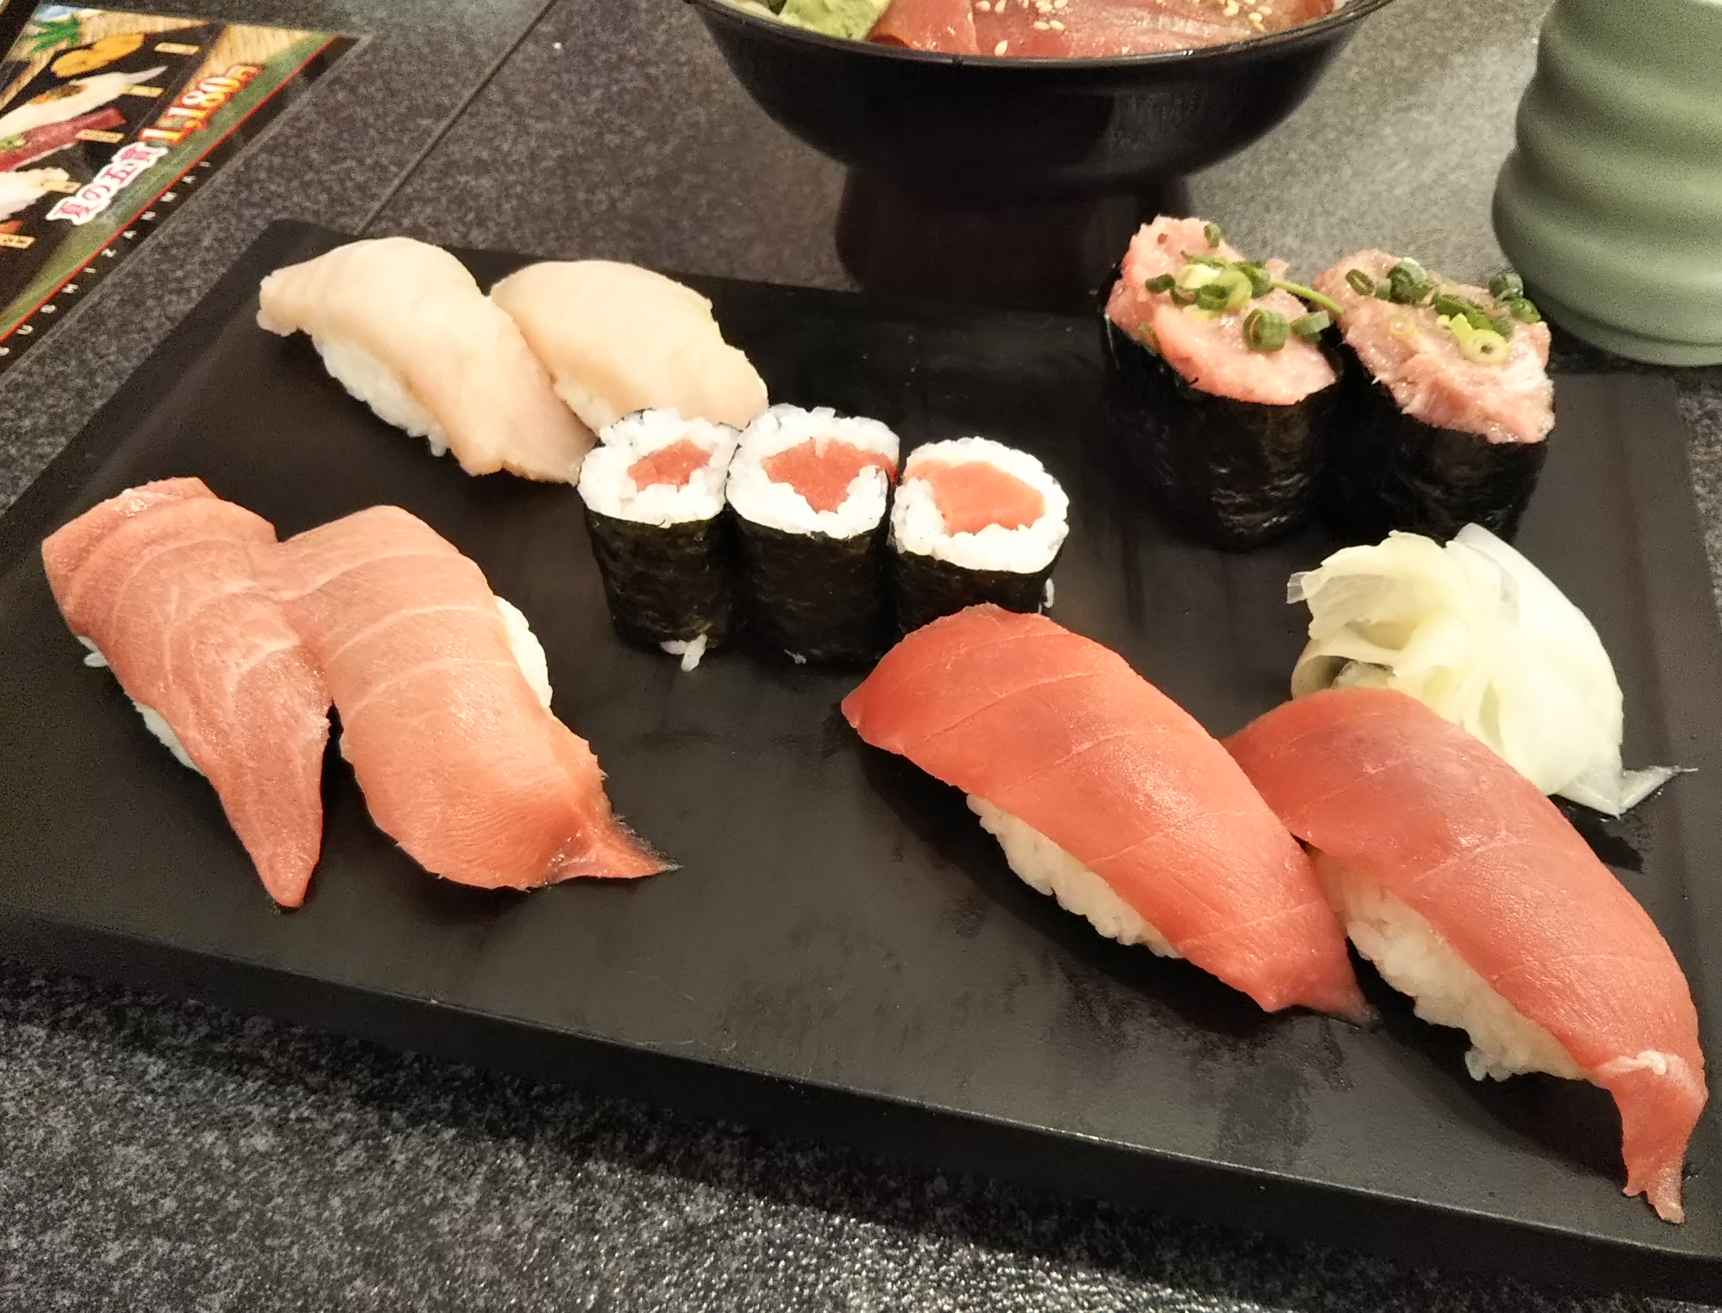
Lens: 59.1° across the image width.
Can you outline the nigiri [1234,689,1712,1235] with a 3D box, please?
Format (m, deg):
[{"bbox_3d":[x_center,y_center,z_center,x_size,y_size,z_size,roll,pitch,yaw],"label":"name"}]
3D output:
[{"bbox_3d":[0.084,0.030,0.206,0.031,0.030,0.086,-24,51,-19],"label":"nigiri"}]

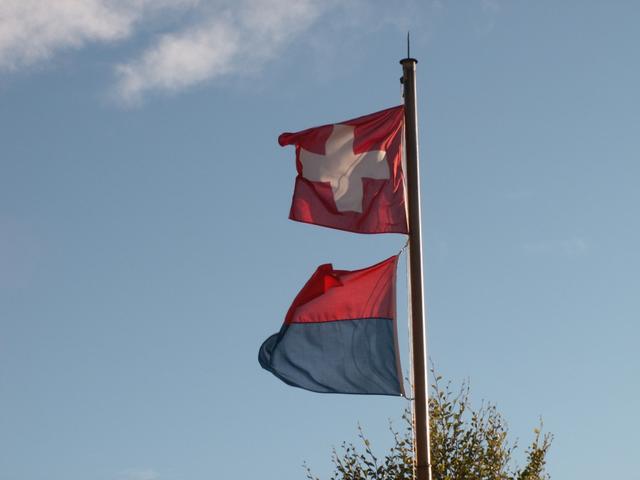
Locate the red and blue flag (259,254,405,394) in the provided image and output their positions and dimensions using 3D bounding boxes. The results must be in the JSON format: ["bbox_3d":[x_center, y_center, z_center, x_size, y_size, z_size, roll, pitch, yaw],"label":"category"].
[{"bbox_3d":[0.089,0.667,14.980,1.100,1.080,0.300,0,-18,-5],"label":"red and blue flag"}]

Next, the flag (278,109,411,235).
[{"bbox_3d":[0.186,-0.549,15.350,1.010,1.070,0.250,2,-18,-10],"label":"flag"}]

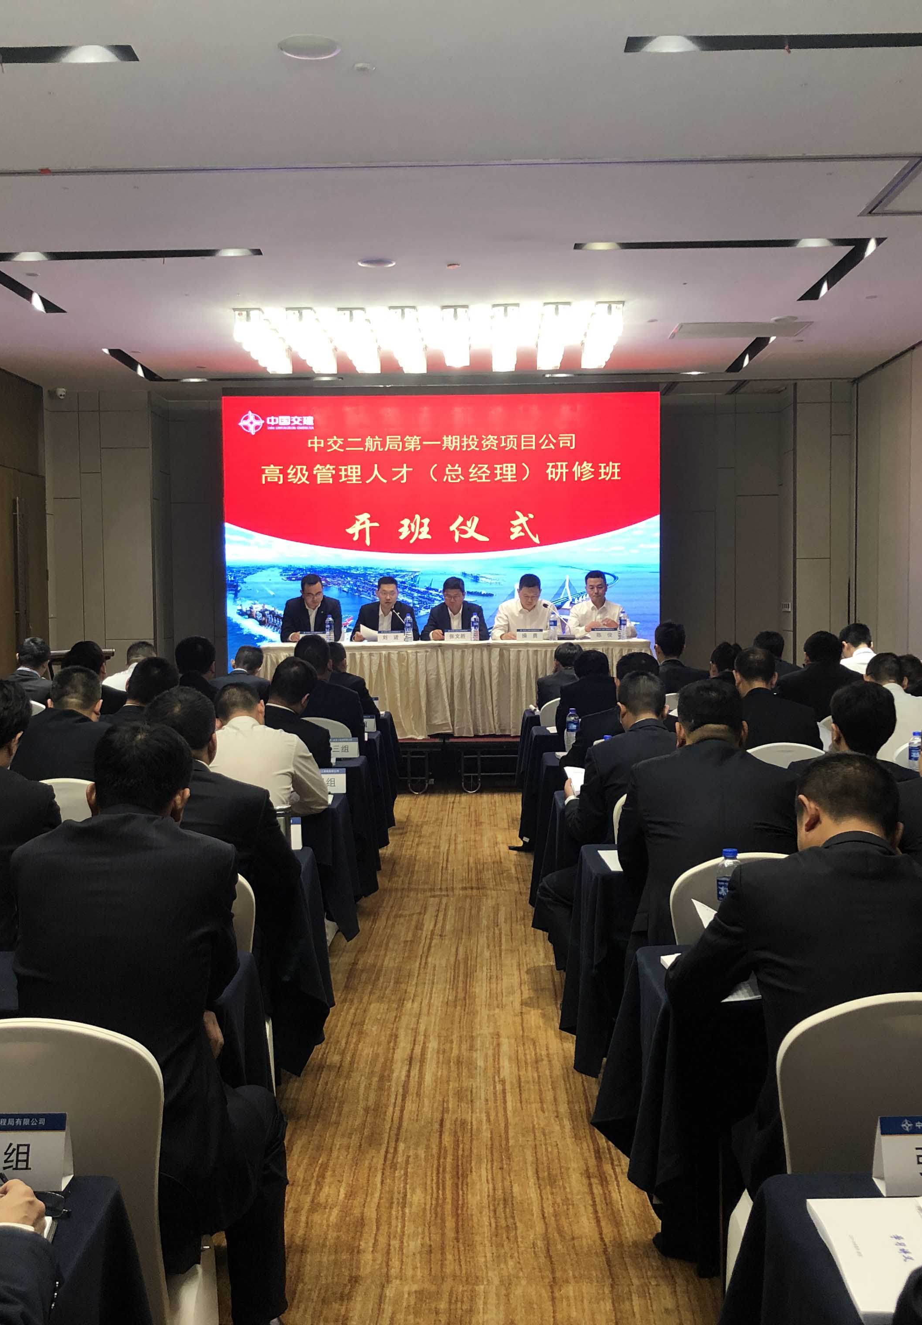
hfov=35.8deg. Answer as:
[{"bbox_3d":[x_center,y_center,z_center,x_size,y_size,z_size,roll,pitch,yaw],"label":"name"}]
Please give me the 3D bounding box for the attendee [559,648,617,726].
[{"bbox_3d":[0.732,0.530,7.742,0.520,1.240,0.750,-1,3,-2],"label":"attendee"}]

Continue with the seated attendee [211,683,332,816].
[{"bbox_3d":[-0.715,0.669,4.950,0.540,1.230,0.750,-1,2,3],"label":"seated attendee"}]

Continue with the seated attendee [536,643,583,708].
[{"bbox_3d":[0.664,0.477,9.233,0.500,1.250,0.780,0,3,0],"label":"seated attendee"}]

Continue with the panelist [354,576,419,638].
[{"bbox_3d":[-0.623,-0.063,11.922,0.530,1.285,0.750,-1,3,1],"label":"panelist"}]

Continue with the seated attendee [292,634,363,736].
[{"bbox_3d":[-0.710,0.508,7.665,0.520,1.330,0.750,0,3,6],"label":"seated attendee"}]

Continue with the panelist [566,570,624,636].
[{"bbox_3d":[1.117,-0.072,11.450,0.540,1.300,0.720,-1,2,1],"label":"panelist"}]

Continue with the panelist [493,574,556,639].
[{"bbox_3d":[0.538,-0.082,11.902,0.530,1.295,0.750,-1,3,1],"label":"panelist"}]

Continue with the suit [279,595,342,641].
[{"bbox_3d":[-1.205,-0.206,11.500,0.490,0.650,0.450,-1,2,1],"label":"suit"}]

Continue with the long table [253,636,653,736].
[{"bbox_3d":[-0.033,0.212,11.473,3.080,0.735,0.580,0,3,0],"label":"long table"}]

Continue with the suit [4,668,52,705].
[{"bbox_3d":[-2.686,0.356,8.900,0.480,0.650,0.450,0,3,16],"label":"suit"}]

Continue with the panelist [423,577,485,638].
[{"bbox_3d":[-0.058,-0.081,11.910,0.560,1.280,0.750,0,3,0],"label":"panelist"}]

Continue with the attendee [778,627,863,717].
[{"bbox_3d":[1.818,0.505,7.200,0.520,1.300,0.740,-1,2,1],"label":"attendee"}]

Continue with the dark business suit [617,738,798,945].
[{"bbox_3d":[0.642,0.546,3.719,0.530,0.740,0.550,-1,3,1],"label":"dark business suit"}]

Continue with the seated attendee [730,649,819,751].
[{"bbox_3d":[1.387,0.563,6.391,0.530,1.280,0.750,-1,3,1],"label":"seated attendee"}]

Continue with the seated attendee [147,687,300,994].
[{"bbox_3d":[-0.719,0.715,3.990,0.560,1.300,0.800,0,3,0],"label":"seated attendee"}]

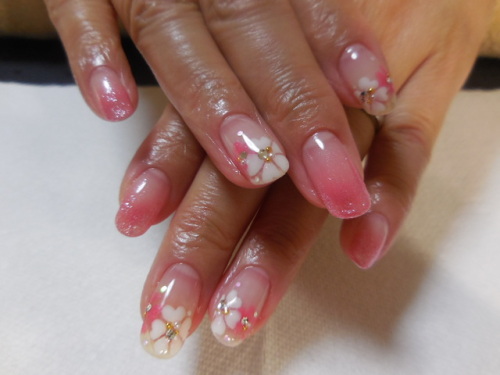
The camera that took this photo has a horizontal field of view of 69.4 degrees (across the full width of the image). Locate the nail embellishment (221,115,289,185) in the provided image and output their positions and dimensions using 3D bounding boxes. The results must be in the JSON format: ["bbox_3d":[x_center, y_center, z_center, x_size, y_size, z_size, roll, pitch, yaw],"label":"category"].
[{"bbox_3d":[0.001,-0.010,0.095,0.011,0.005,0.021,-29,87,-20],"label":"nail embellishment"}]

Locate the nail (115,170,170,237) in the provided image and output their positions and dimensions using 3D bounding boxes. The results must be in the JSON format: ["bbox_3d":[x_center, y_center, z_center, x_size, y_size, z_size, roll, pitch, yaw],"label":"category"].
[{"bbox_3d":[-0.029,0.004,0.099,0.011,0.005,0.019,13,82,20],"label":"nail"}]

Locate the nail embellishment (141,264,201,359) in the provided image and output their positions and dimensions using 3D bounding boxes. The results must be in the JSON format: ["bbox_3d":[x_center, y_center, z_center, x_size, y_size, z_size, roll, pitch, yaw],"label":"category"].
[{"bbox_3d":[-0.019,0.030,0.090,0.012,0.005,0.022,6,74,15],"label":"nail embellishment"}]

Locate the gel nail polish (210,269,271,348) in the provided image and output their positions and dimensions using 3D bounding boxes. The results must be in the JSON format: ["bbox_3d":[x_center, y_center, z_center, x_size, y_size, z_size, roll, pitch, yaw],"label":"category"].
[{"bbox_3d":[-0.001,0.031,0.094,0.011,0.005,0.021,15,77,21],"label":"gel nail polish"}]

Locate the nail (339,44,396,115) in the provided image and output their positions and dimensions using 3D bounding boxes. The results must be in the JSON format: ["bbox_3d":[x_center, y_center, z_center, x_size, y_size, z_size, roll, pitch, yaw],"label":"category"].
[{"bbox_3d":[0.033,-0.030,0.102,0.011,0.005,0.022,-13,82,-15],"label":"nail"}]

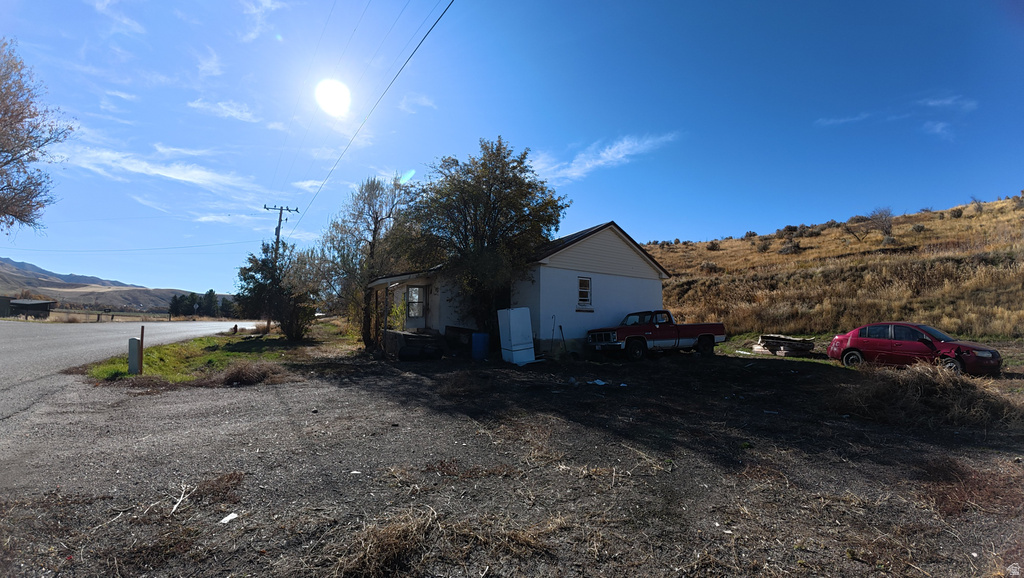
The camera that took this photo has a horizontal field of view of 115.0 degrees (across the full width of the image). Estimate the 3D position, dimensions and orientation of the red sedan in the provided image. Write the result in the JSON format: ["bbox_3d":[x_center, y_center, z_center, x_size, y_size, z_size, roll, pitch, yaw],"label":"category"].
[{"bbox_3d":[13.732,1.910,11.342,1.720,1.470,4.450,4,-6,-35],"label":"red sedan"}]

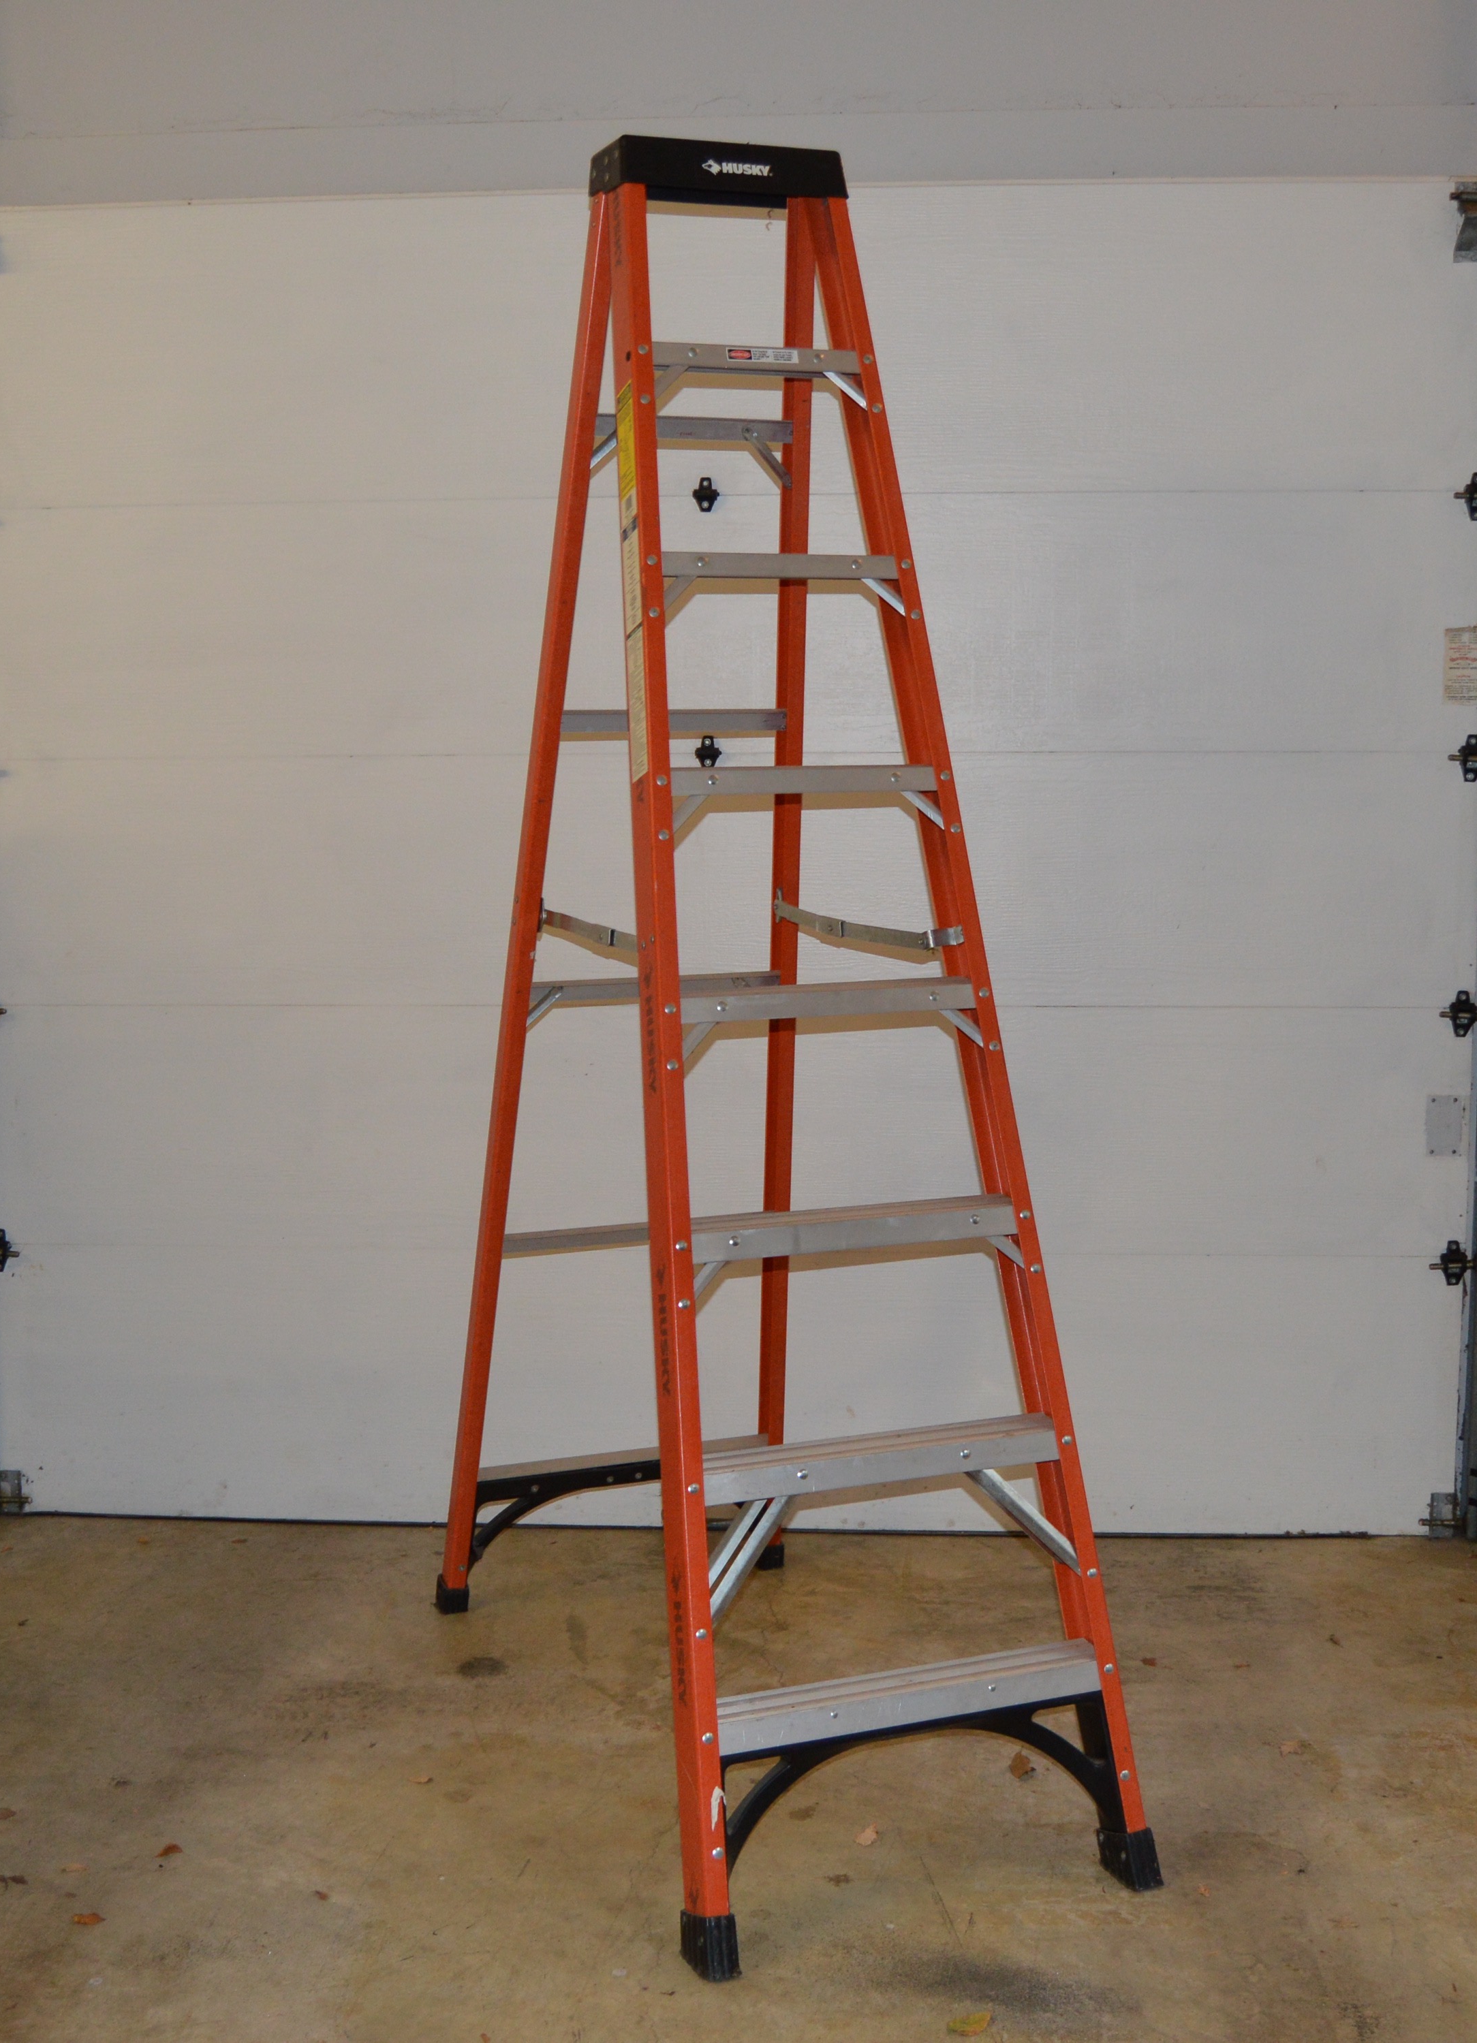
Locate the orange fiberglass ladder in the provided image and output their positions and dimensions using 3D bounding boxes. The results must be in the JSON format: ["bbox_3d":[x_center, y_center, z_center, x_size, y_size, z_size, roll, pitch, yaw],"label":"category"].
[{"bbox_3d":[0.001,-0.090,3.363,0.650,2.326,1.340,-3,7,-21],"label":"orange fiberglass ladder"}]

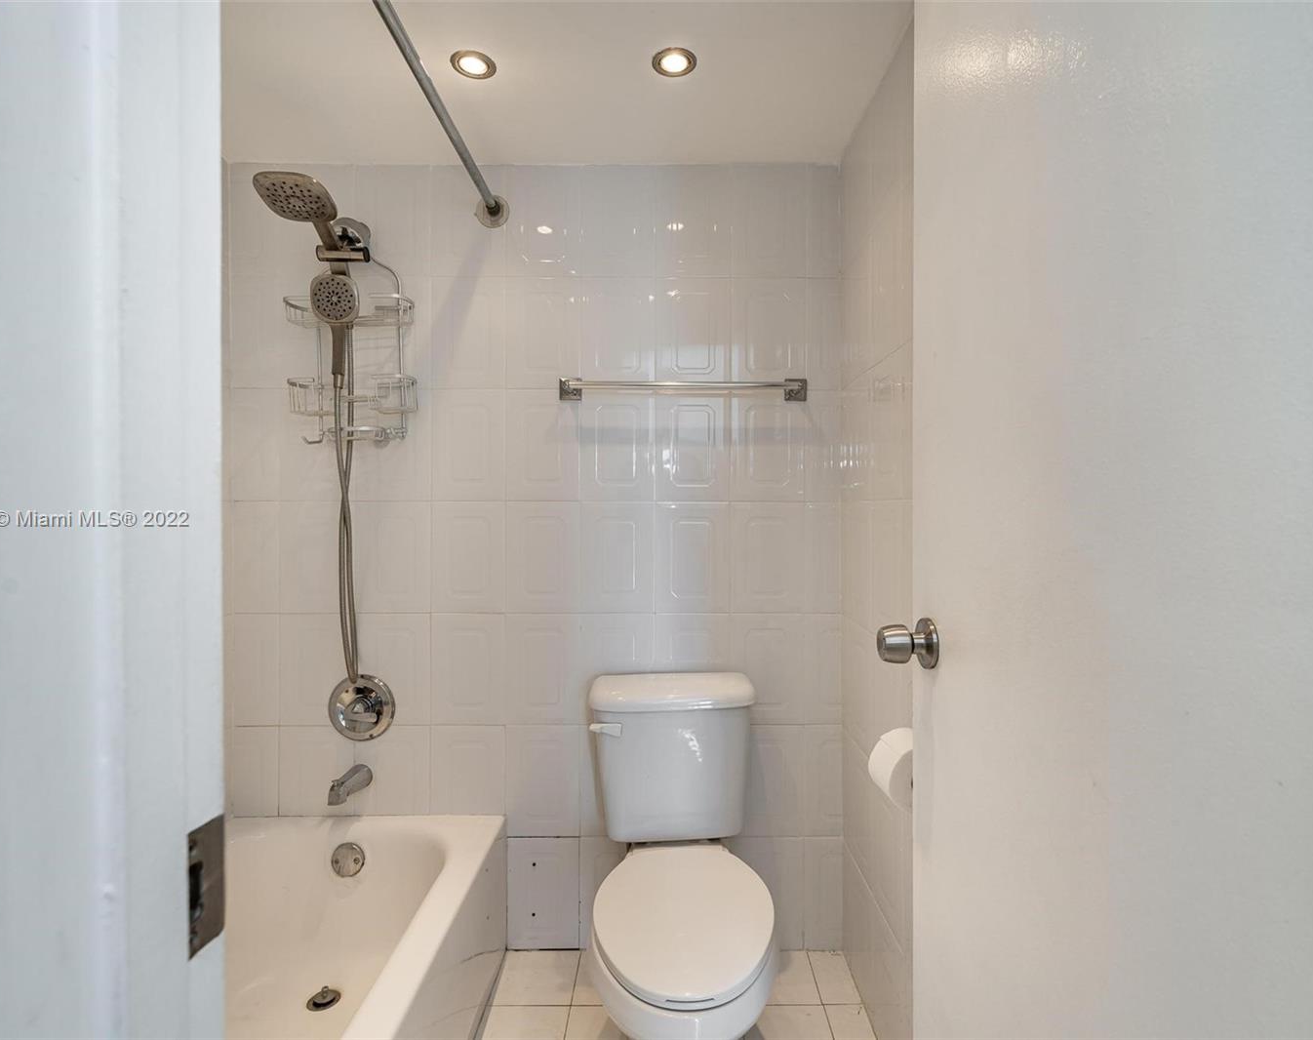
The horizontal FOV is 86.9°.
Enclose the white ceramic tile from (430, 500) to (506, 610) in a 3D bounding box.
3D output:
[{"bbox_3d":[-0.509,0.103,1.880,0.202,0.301,0.010,0,0,0],"label":"white ceramic tile"}]

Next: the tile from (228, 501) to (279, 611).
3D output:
[{"bbox_3d":[-1.077,0.100,1.867,0.128,0.300,0.010,0,0,0],"label":"tile"}]

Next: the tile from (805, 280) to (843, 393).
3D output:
[{"bbox_3d":[0.453,-0.501,1.880,0.099,0.302,0.012,0,0,0],"label":"tile"}]

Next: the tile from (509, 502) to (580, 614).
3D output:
[{"bbox_3d":[-0.307,0.103,1.874,0.201,0.301,0.012,0,0,0],"label":"tile"}]

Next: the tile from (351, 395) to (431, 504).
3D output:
[{"bbox_3d":[-0.711,-0.200,1.868,0.208,0.302,0.012,0,0,0],"label":"tile"}]

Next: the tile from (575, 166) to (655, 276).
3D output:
[{"bbox_3d":[-0.107,-0.806,1.880,0.203,0.302,0.010,0,0,0],"label":"tile"}]

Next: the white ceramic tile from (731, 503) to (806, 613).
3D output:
[{"bbox_3d":[0.301,0.103,1.877,0.200,0.300,0.010,0,0,0],"label":"white ceramic tile"}]

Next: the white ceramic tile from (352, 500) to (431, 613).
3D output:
[{"bbox_3d":[-0.710,0.102,1.868,0.201,0.301,0.010,0,0,0],"label":"white ceramic tile"}]

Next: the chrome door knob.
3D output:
[{"bbox_3d":[0.323,0.161,0.900,0.063,0.066,0.066,0,0,0],"label":"chrome door knob"}]

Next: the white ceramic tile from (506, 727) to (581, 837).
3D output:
[{"bbox_3d":[-0.305,0.705,1.868,0.201,0.301,0.010,0,0,0],"label":"white ceramic tile"}]

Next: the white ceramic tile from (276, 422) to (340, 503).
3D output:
[{"bbox_3d":[-0.916,-0.200,1.868,0.201,0.301,0.010,0,0,0],"label":"white ceramic tile"}]

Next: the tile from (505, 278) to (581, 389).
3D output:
[{"bbox_3d":[-0.305,-0.501,1.868,0.201,0.301,0.010,0,0,0],"label":"tile"}]

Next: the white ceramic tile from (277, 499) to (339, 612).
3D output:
[{"bbox_3d":[-0.916,0.102,1.868,0.201,0.301,0.010,0,0,0],"label":"white ceramic tile"}]

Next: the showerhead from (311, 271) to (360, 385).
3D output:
[{"bbox_3d":[-0.780,-0.466,1.690,0.116,0.268,0.070,0,6,0],"label":"showerhead"}]

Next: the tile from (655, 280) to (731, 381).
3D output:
[{"bbox_3d":[0.100,-0.501,1.875,0.200,0.300,0.010,0,0,0],"label":"tile"}]

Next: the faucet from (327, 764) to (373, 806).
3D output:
[{"bbox_3d":[-0.790,0.687,1.794,0.060,0.066,0.140,0,0,0],"label":"faucet"}]

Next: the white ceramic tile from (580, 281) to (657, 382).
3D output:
[{"bbox_3d":[-0.107,-0.503,1.880,0.203,0.301,0.010,0,0,0],"label":"white ceramic tile"}]

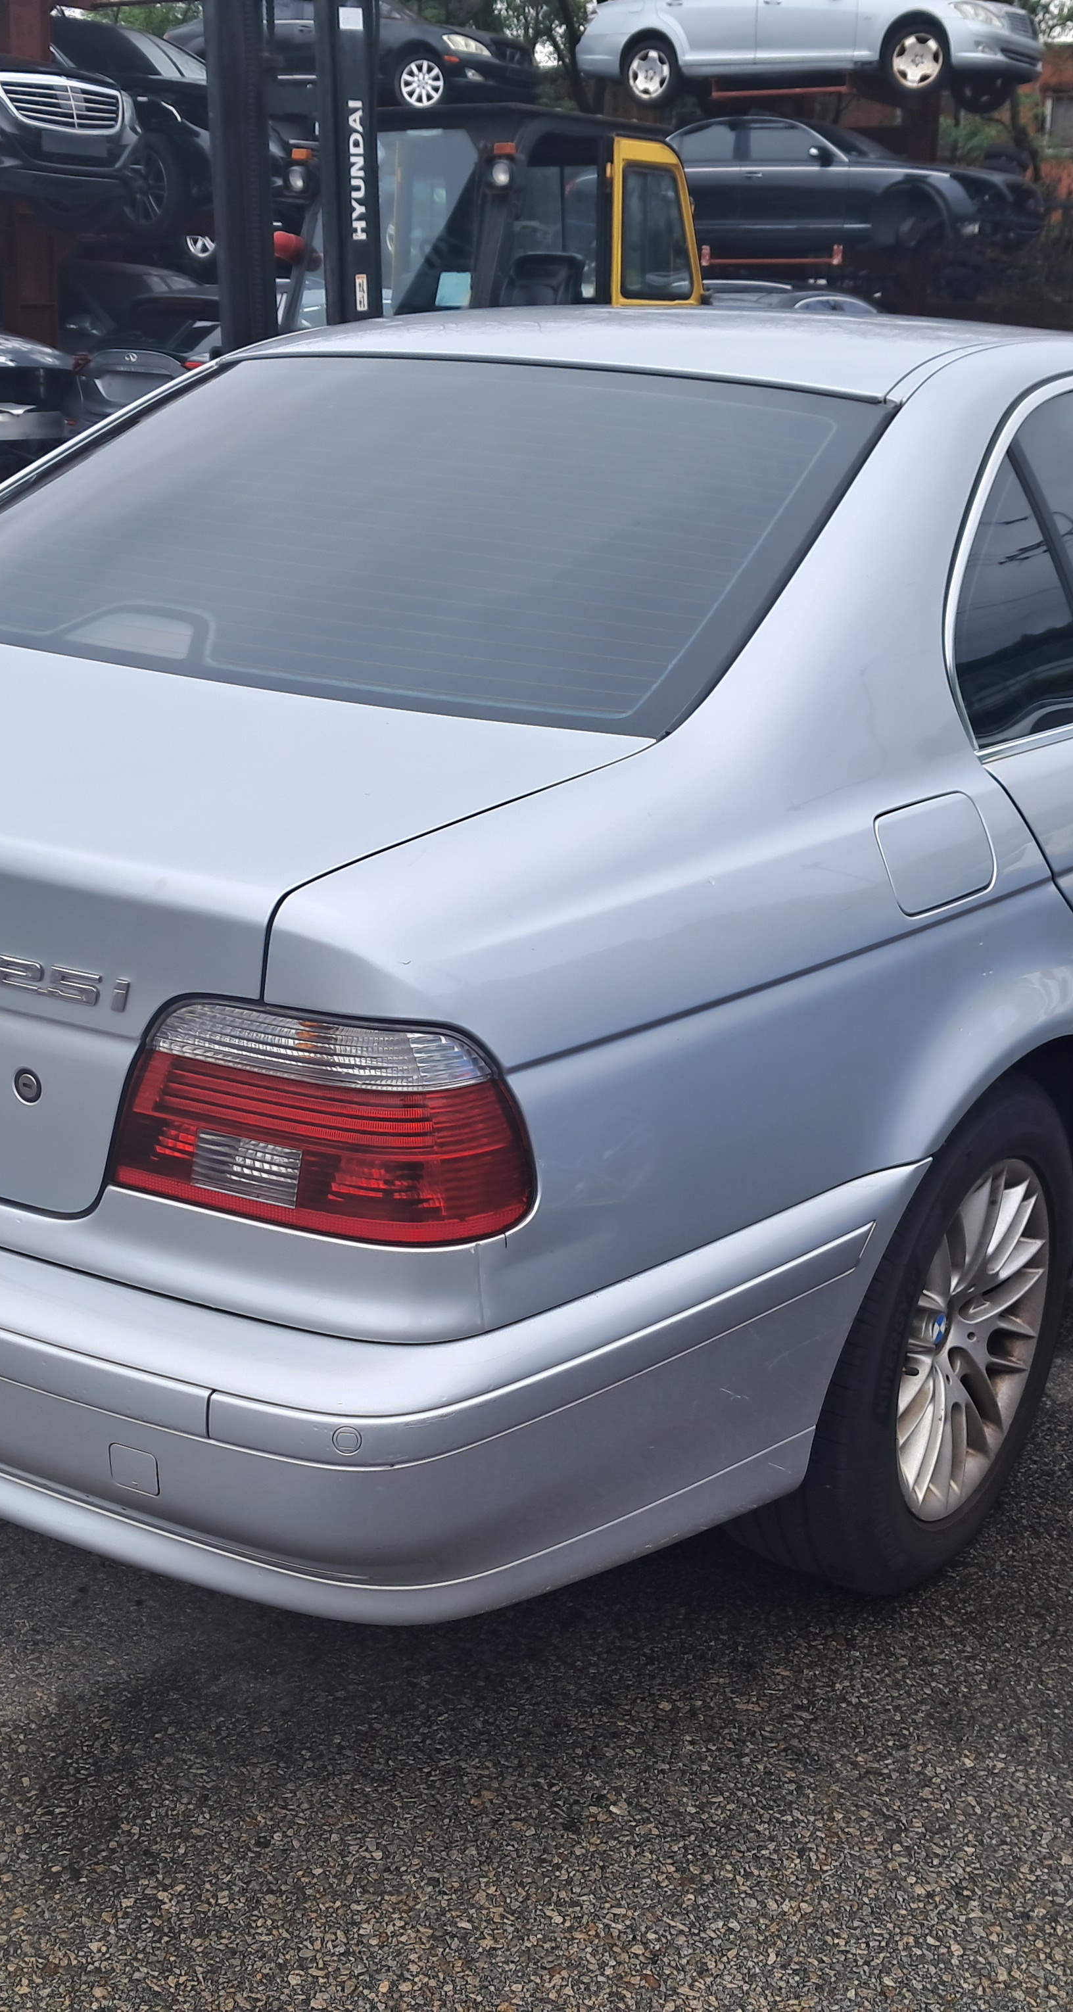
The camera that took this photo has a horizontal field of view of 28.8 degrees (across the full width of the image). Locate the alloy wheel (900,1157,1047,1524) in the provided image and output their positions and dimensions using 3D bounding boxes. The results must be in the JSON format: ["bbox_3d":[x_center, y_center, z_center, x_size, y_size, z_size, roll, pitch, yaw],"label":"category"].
[{"bbox_3d":[0.453,0.373,2.495,0.180,0.440,0.440,14,23,33],"label":"alloy wheel"}]

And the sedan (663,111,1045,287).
[{"bbox_3d":[2.770,-8.504,21.889,5.170,1.450,1.910,14,23,33],"label":"sedan"}]

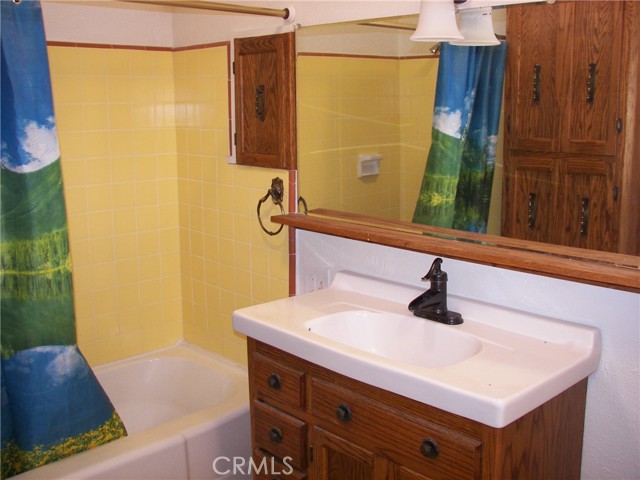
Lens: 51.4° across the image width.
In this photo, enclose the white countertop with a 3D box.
[{"bbox_3d":[0.215,0.255,1.867,0.486,0.117,0.920,-10,14,-43],"label":"white countertop"}]

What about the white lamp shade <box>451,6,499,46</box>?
[{"bbox_3d":[0.434,-0.606,1.855,0.144,0.120,0.144,-10,14,-42],"label":"white lamp shade"}]

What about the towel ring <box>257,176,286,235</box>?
[{"bbox_3d":[-0.178,-0.129,2.505,0.058,0.218,0.165,-10,14,-43],"label":"towel ring"}]

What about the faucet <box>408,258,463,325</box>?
[{"bbox_3d":[0.312,0.149,1.941,0.150,0.178,0.158,-10,14,-43],"label":"faucet"}]

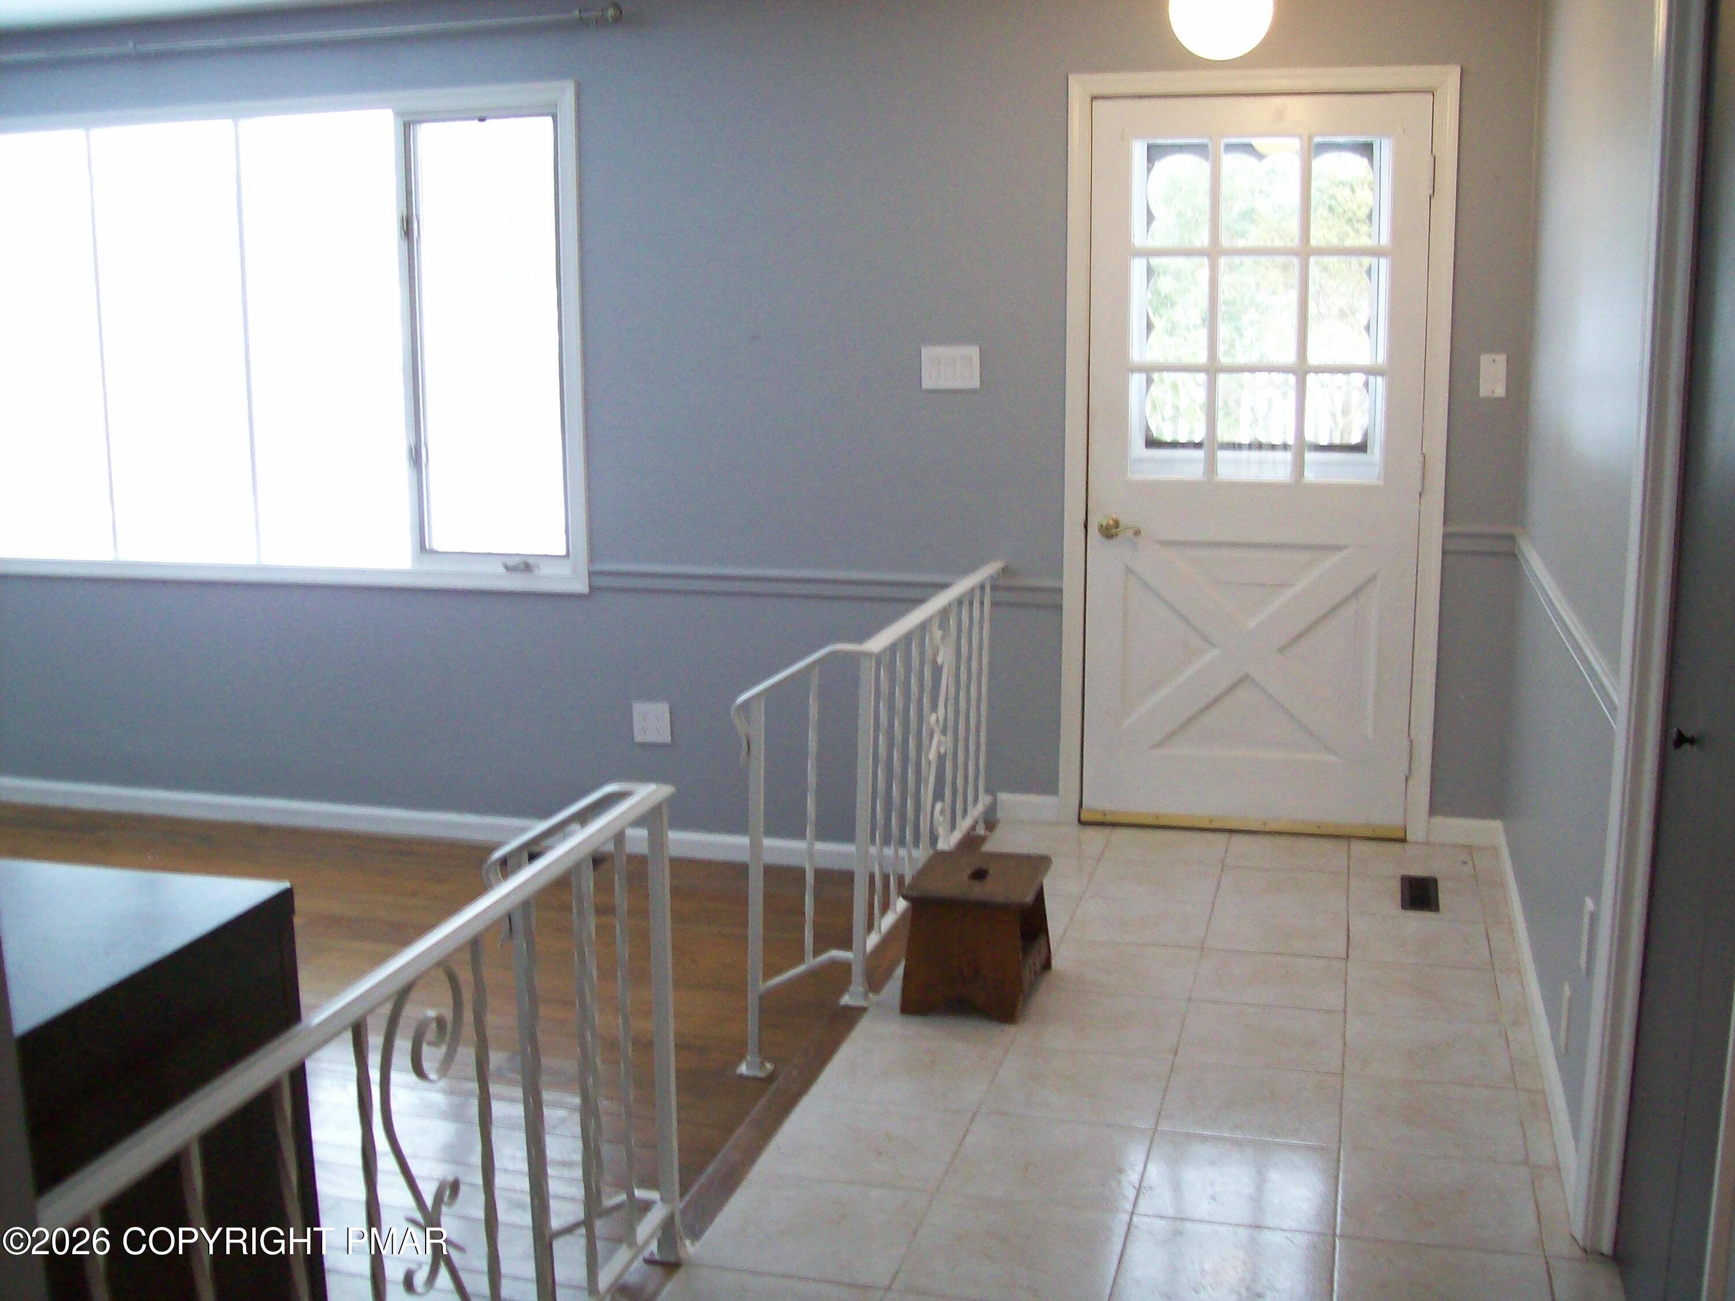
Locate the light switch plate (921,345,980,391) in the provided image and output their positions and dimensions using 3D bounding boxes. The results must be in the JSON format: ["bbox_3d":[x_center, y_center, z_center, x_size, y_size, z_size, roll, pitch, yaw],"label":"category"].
[{"bbox_3d":[0.237,-0.800,5.106,0.167,0.121,0.012,2,11,15],"label":"light switch plate"}]

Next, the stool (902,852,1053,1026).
[{"bbox_3d":[0.248,0.625,3.978,0.270,0.260,0.358,2,11,15],"label":"stool"}]

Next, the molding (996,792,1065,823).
[{"bbox_3d":[0.470,0.465,5.288,0.185,0.088,0.015,2,11,15],"label":"molding"}]

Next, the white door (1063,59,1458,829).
[{"bbox_3d":[1.052,-0.506,4.956,1.019,2.079,0.075,2,11,15],"label":"white door"}]

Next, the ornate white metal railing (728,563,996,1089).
[{"bbox_3d":[0.043,0.333,4.599,0.311,0.989,1.495,2,11,15],"label":"ornate white metal railing"}]

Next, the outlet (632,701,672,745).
[{"bbox_3d":[-0.663,0.224,5.559,0.118,0.123,0.012,2,11,15],"label":"outlet"}]

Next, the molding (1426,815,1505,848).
[{"bbox_3d":[1.644,0.500,4.967,0.186,0.077,0.015,2,11,15],"label":"molding"}]

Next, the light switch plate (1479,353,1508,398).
[{"bbox_3d":[1.642,-0.719,4.731,0.066,0.111,0.010,2,11,15],"label":"light switch plate"}]

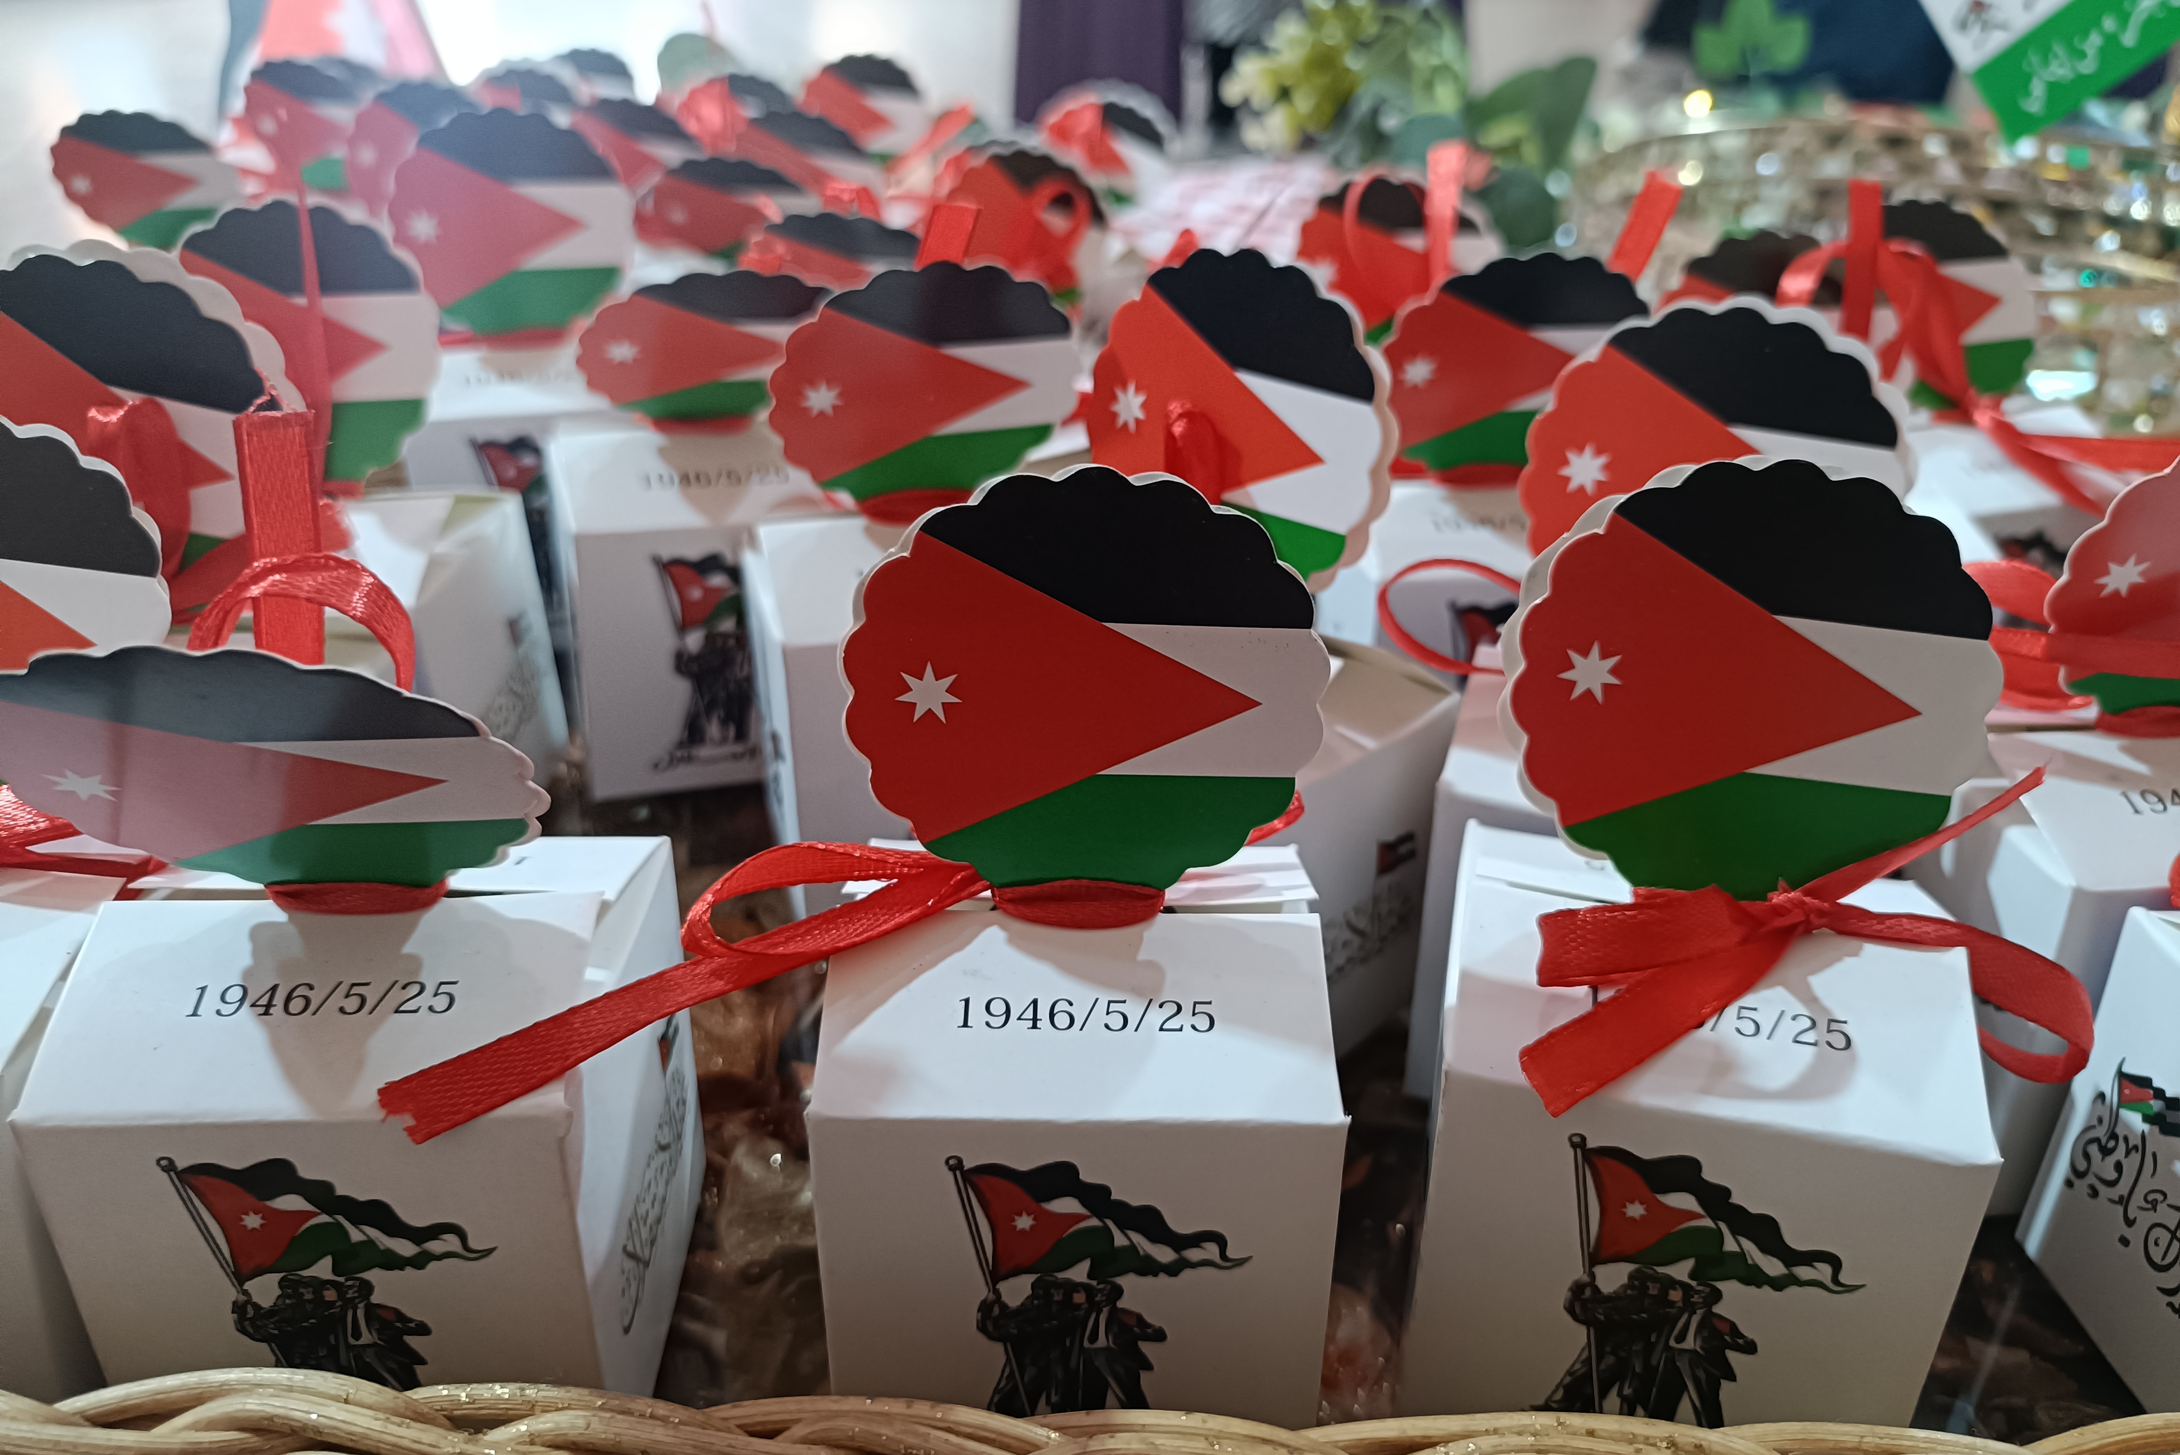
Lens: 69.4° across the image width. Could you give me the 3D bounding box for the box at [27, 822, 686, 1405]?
[{"bbox_3d":[-0.081,0.047,0.189,0.054,0.065,0.052,0,28,-2],"label":"box"}]

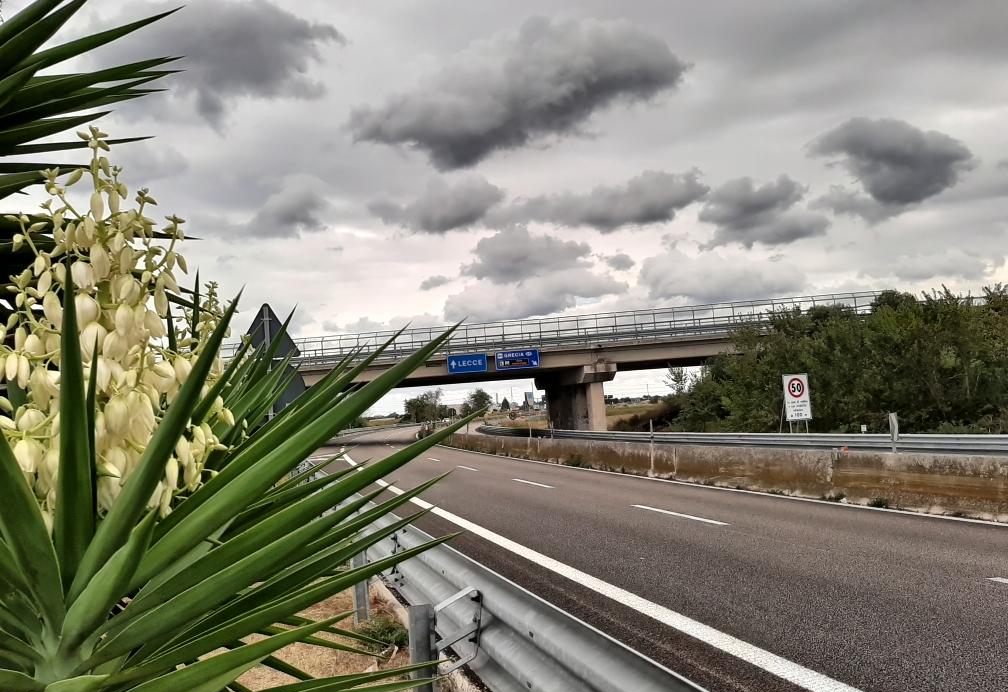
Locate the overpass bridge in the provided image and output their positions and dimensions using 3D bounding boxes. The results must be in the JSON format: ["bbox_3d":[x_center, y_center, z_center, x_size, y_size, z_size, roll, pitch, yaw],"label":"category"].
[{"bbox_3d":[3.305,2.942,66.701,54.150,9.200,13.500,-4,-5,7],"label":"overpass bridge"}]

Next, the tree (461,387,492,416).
[{"bbox_3d":[-6.356,12.829,175.000,7.063,6.934,6.710,-4,-5,-2],"label":"tree"}]

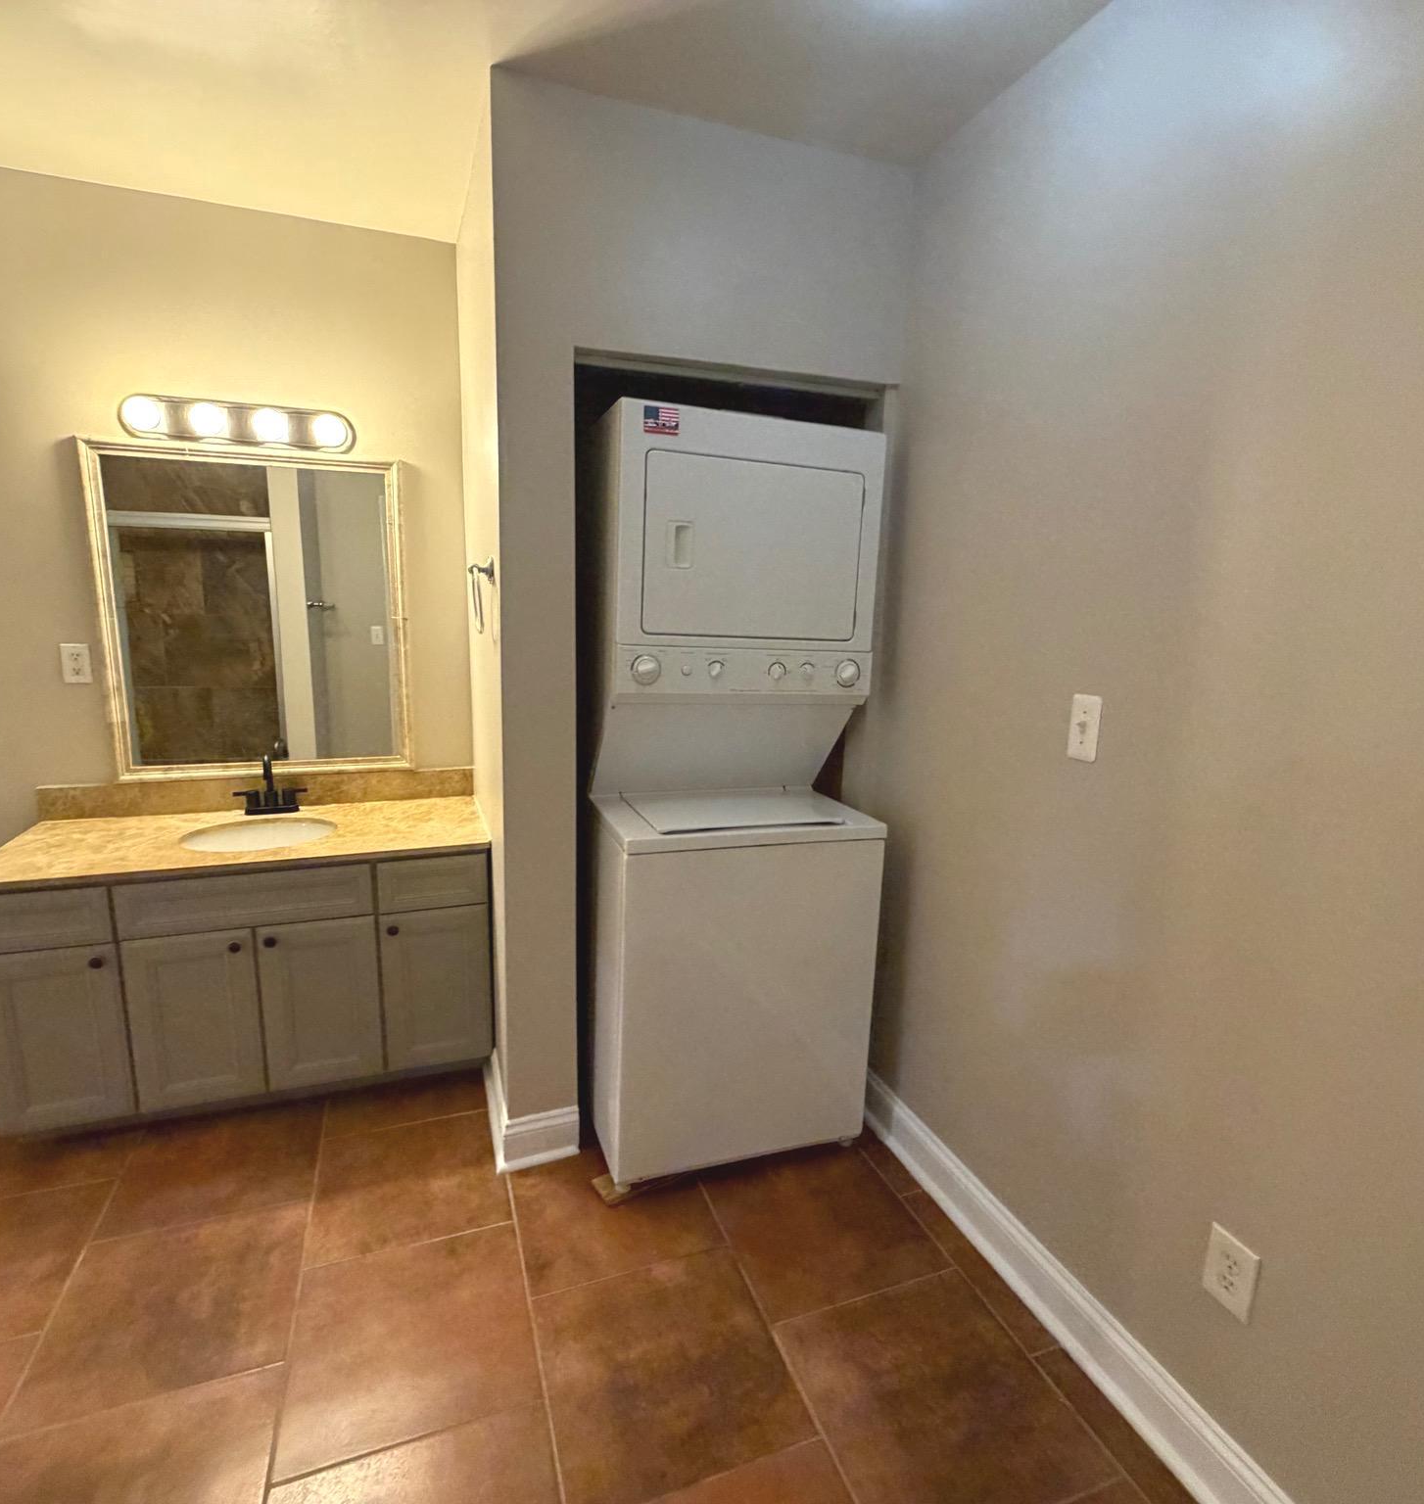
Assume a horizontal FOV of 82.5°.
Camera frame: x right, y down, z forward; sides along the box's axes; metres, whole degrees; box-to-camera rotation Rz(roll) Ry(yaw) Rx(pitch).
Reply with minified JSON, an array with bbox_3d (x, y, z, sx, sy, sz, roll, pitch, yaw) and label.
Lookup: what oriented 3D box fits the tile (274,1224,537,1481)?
[{"bbox_3d":[-0.598,1.168,1.632,0.454,0.012,0.456,-2,12,-20],"label":"tile"}]

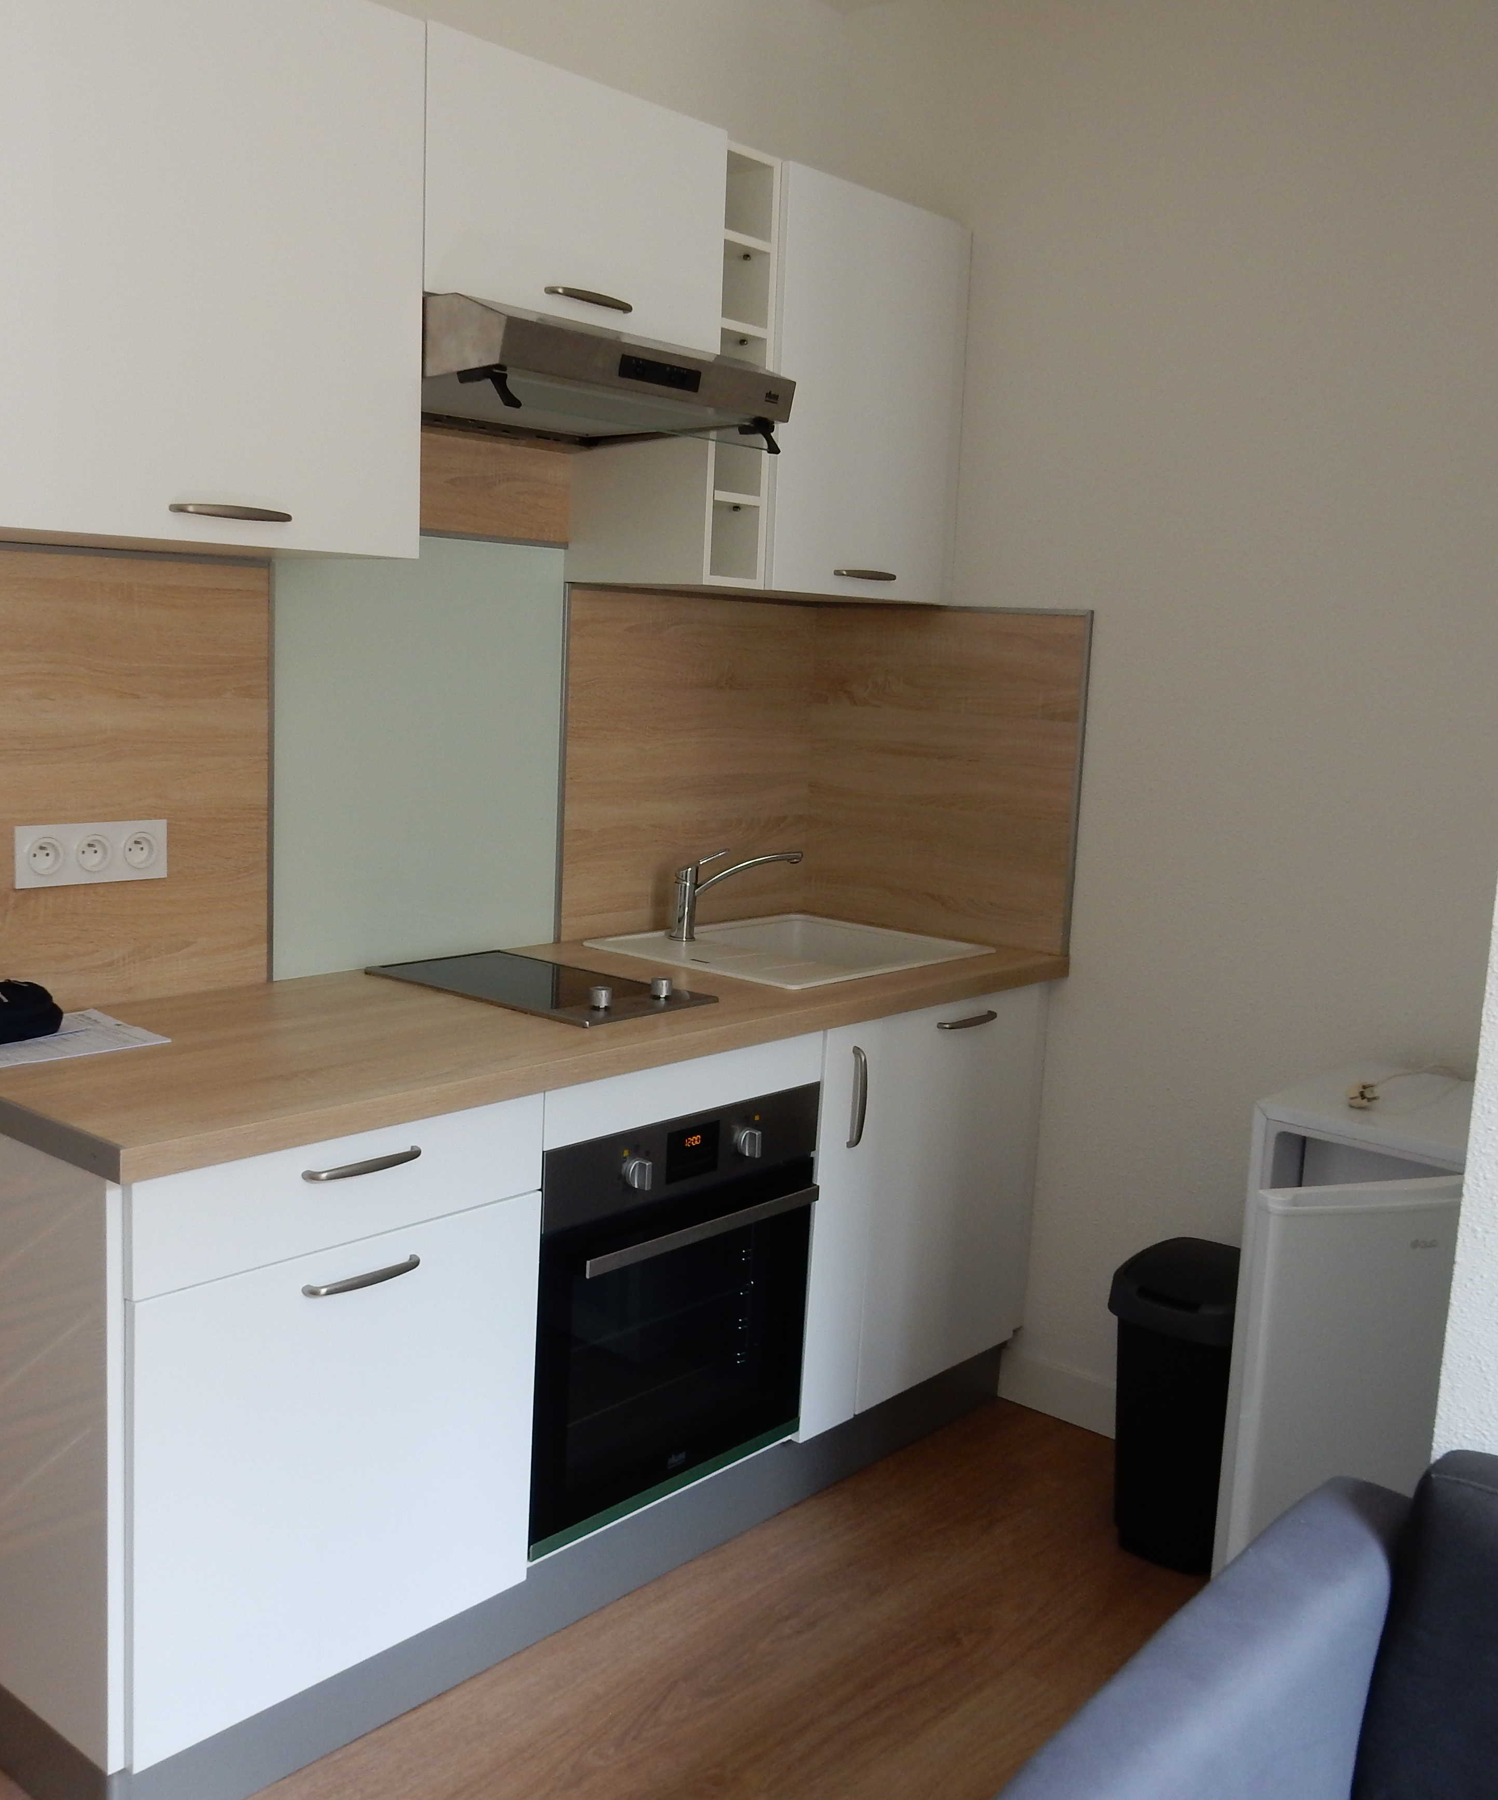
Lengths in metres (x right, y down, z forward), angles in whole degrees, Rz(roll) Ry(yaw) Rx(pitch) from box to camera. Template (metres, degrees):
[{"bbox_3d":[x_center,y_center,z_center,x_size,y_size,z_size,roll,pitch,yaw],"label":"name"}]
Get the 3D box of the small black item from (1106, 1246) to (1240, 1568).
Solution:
[{"bbox_3d":[0.757,0.845,2.917,0.233,0.472,0.290,10,11,40],"label":"small black item"}]

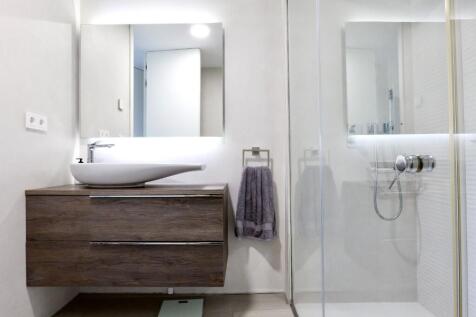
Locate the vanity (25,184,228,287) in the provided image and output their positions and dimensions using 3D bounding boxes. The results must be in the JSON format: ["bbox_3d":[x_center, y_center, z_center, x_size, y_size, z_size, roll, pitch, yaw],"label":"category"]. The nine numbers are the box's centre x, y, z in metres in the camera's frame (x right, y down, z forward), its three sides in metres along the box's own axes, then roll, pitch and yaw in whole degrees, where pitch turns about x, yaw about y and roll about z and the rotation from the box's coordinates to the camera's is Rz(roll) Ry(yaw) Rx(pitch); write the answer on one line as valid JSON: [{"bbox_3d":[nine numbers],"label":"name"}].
[{"bbox_3d":[-0.595,0.428,1.628,1.048,0.506,0.464,0,-1,1],"label":"vanity"}]

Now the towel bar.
[{"bbox_3d":[0.127,-0.003,1.824,0.183,0.143,0.070,0,-1,1],"label":"towel bar"}]

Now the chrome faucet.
[{"bbox_3d":[-0.862,-0.034,1.658,0.180,0.135,0.045,-1,-1,16],"label":"chrome faucet"}]

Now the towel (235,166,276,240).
[{"bbox_3d":[0.124,0.301,1.788,0.264,0.492,0.105,0,-1,1],"label":"towel"}]

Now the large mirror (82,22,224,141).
[{"bbox_3d":[-0.597,-0.542,1.853,0.991,0.786,0.035,0,-1,1],"label":"large mirror"}]

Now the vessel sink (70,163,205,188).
[{"bbox_3d":[-0.626,0.105,1.657,0.827,0.142,0.375,0,-1,1],"label":"vessel sink"}]

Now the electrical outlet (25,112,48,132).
[{"bbox_3d":[-1.117,-0.202,1.466,0.013,0.084,0.154,0,-1,1],"label":"electrical outlet"}]

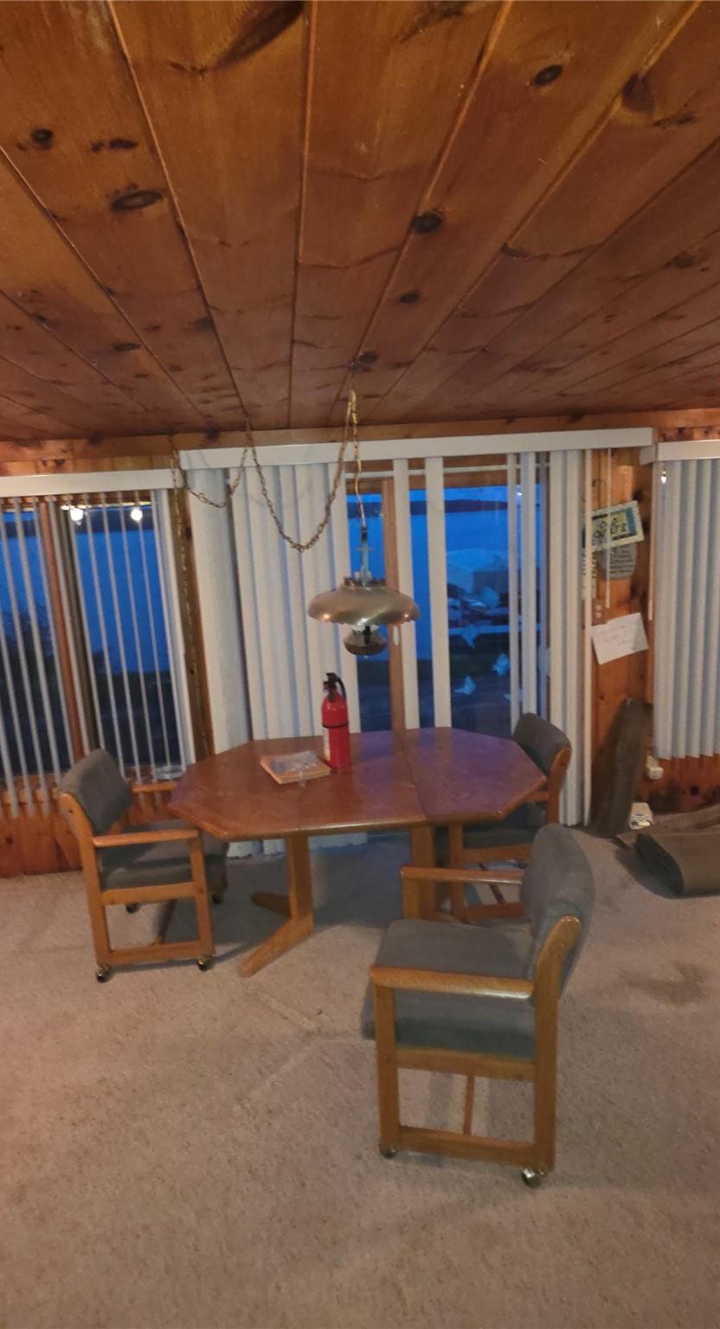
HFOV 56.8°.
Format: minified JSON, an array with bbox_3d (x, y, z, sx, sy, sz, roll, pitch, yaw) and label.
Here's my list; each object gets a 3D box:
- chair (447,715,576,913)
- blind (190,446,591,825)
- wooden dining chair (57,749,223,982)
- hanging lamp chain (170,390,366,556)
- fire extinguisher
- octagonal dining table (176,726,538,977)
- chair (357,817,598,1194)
[{"bbox_3d":[0.631,0.689,3.110,0.630,0.834,0.540,-4,11,-4],"label":"chair"},{"bbox_3d":[0.227,-0.013,3.551,2.091,2.073,0.100,-4,11,-5],"label":"blind"},{"bbox_3d":[-0.903,0.818,2.911,0.630,0.834,0.540,-4,11,-3],"label":"wooden dining chair"},{"bbox_3d":[-0.464,-0.751,2.862,0.200,0.593,1.373,-13,14,-40],"label":"hanging lamp chain"},{"bbox_3d":[-0.109,0.244,2.846,0.130,0.415,0.115,-7,12,-19],"label":"fire extinguisher"},{"bbox_3d":[0.009,0.812,2.924,1.510,0.737,1.067,-4,11,-1],"label":"octagonal dining table"},{"bbox_3d":[0.350,0.927,1.969,0.630,0.834,0.540,-1,11,13],"label":"chair"}]

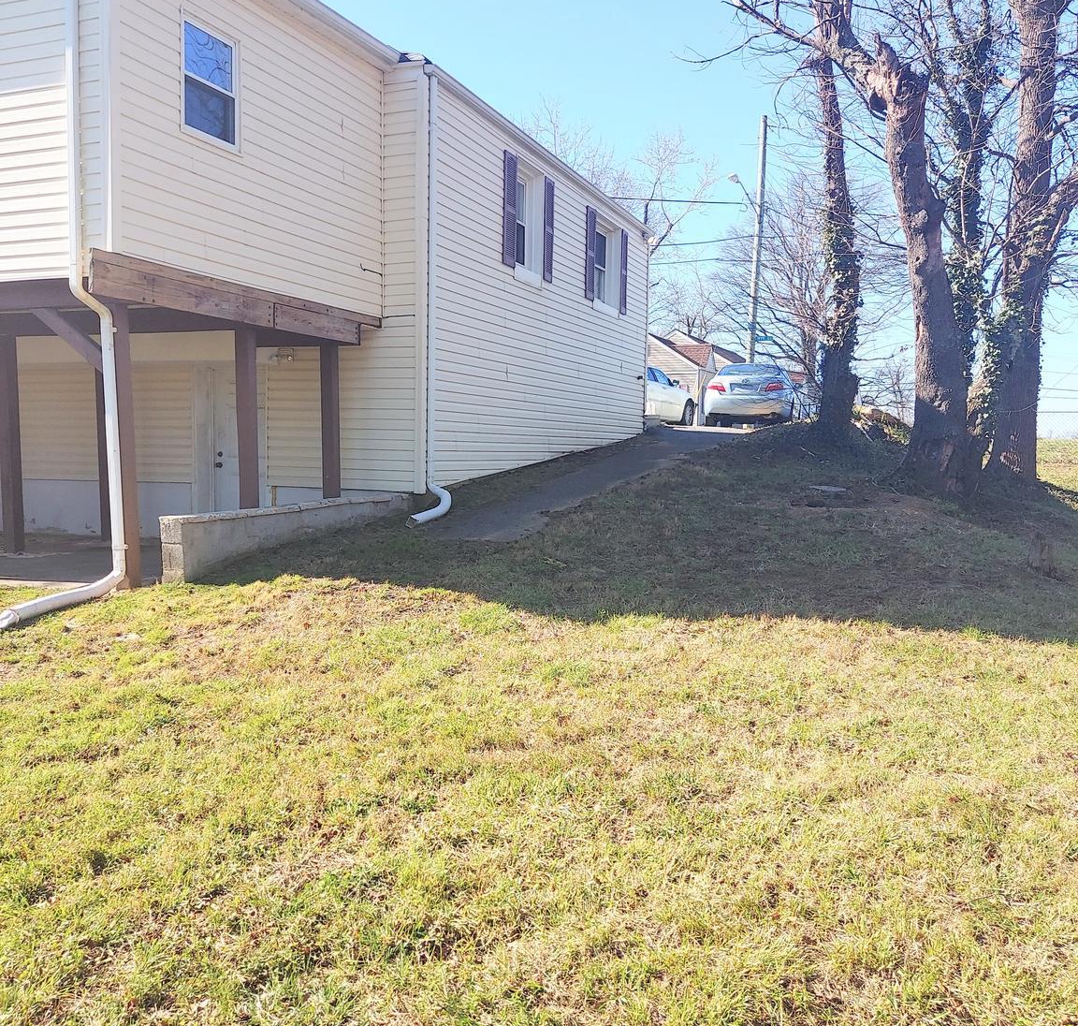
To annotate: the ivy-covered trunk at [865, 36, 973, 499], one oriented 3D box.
[{"bbox_3d":[3.589,-2.232,9.800,0.940,4.100,0.800,2,3,20],"label":"ivy-covered trunk"}]

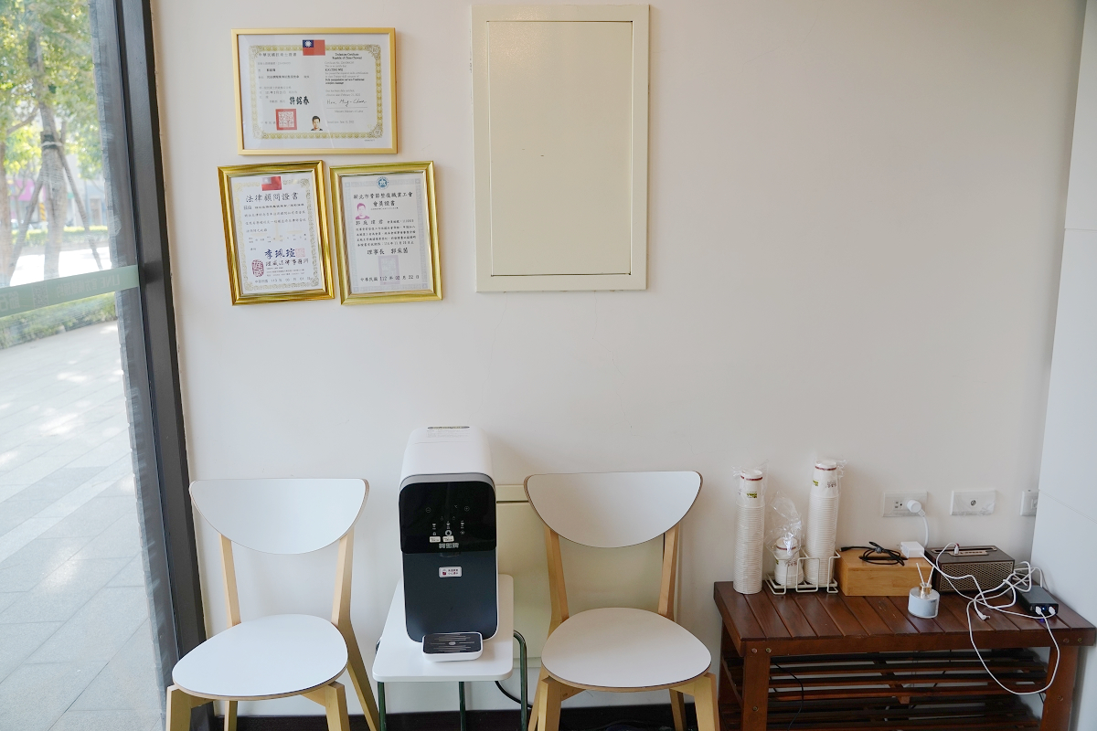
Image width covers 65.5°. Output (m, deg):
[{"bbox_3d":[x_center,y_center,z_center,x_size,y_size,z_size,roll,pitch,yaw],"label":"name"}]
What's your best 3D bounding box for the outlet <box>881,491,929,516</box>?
[{"bbox_3d":[0.947,0.368,2.266,0.120,0.071,0.014,-1,11,-2],"label":"outlet"}]

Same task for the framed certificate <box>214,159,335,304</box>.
[{"bbox_3d":[-0.655,-0.318,2.060,0.250,0.333,0.020,-4,11,-2],"label":"framed certificate"}]

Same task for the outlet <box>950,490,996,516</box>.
[{"bbox_3d":[1.130,0.365,2.275,0.121,0.071,0.012,-1,11,-2],"label":"outlet"}]

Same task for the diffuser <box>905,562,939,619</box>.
[{"bbox_3d":[0.915,0.540,2.076,0.073,0.128,0.073,-1,11,-2],"label":"diffuser"}]

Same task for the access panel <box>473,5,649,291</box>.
[{"bbox_3d":[0.032,-0.514,2.053,0.421,0.673,0.020,-1,11,-2],"label":"access panel"}]

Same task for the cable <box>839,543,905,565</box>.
[{"bbox_3d":[0.841,0.488,2.216,0.130,0.029,0.110,-1,11,-2],"label":"cable"}]

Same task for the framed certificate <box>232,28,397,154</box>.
[{"bbox_3d":[-0.545,-0.643,2.005,0.379,0.289,0.015,-1,11,-2],"label":"framed certificate"}]

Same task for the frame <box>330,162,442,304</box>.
[{"bbox_3d":[-0.392,-0.319,2.072,0.247,0.333,0.020,-3,11,-2],"label":"frame"}]

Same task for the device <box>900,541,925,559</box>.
[{"bbox_3d":[0.959,0.485,2.246,0.043,0.020,0.061,1,11,5],"label":"device"}]

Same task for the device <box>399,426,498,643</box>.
[{"bbox_3d":[-0.232,0.380,1.984,0.204,0.395,0.375,-2,11,-7],"label":"device"}]

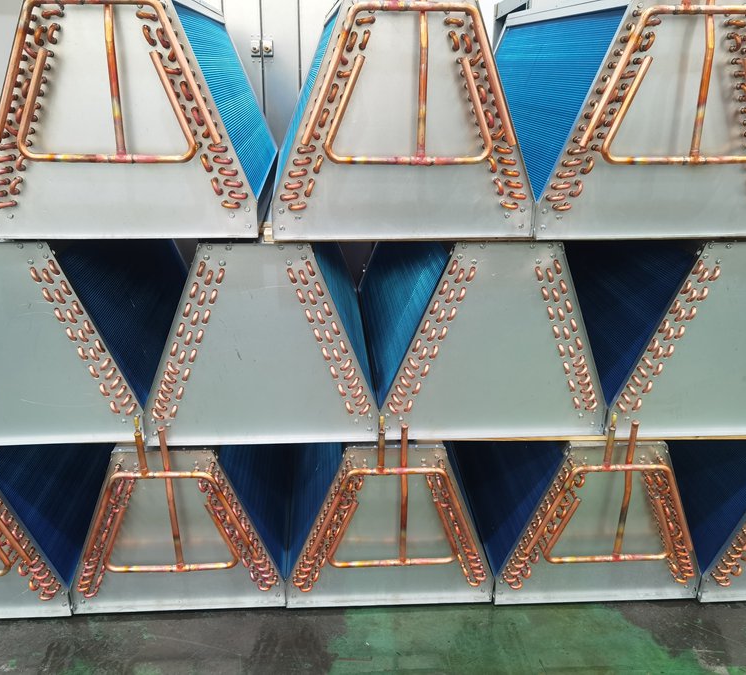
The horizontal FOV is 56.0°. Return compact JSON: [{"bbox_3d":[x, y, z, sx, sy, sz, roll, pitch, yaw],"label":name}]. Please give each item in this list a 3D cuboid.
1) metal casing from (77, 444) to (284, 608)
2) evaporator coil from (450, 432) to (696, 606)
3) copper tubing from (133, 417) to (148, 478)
[{"bbox_3d":[-0.537,0.333,2.222,0.563,0.484,0.935,0,22,-3],"label":"metal casing"},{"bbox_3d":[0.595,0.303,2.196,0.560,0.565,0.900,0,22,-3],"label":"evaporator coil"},{"bbox_3d":[-0.546,0.265,1.650,0.020,0.157,0.020,0,22,-3],"label":"copper tubing"}]

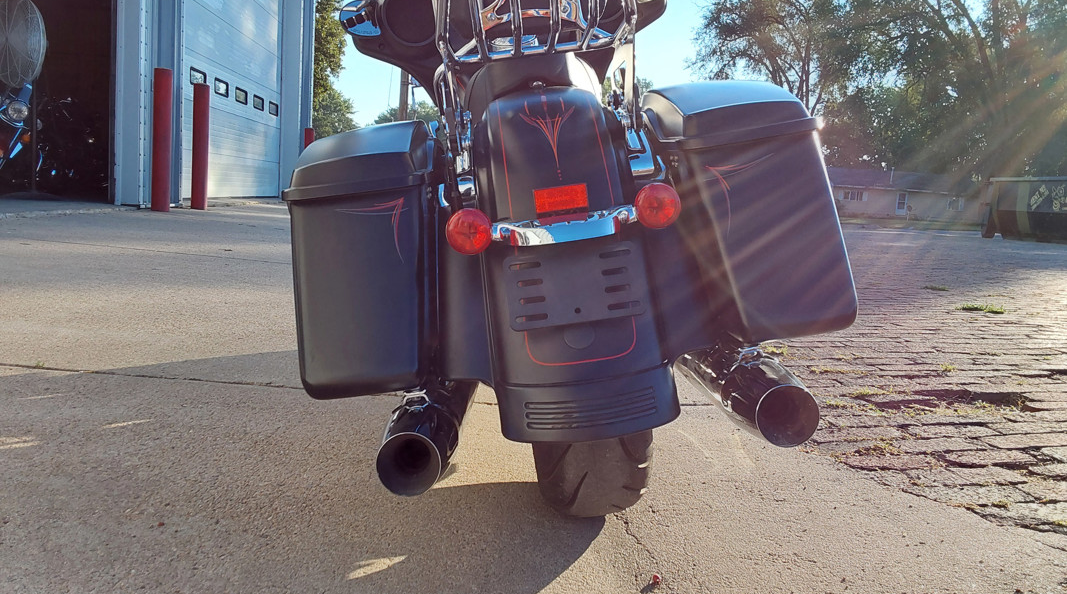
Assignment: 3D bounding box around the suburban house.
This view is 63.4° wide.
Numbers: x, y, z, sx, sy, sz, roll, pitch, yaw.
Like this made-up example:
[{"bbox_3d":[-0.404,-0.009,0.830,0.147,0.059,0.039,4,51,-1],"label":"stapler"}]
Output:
[{"bbox_3d":[33.607,-9.716,81.873,14.800,4.600,8.500,3,7,-6],"label":"suburban house"}]

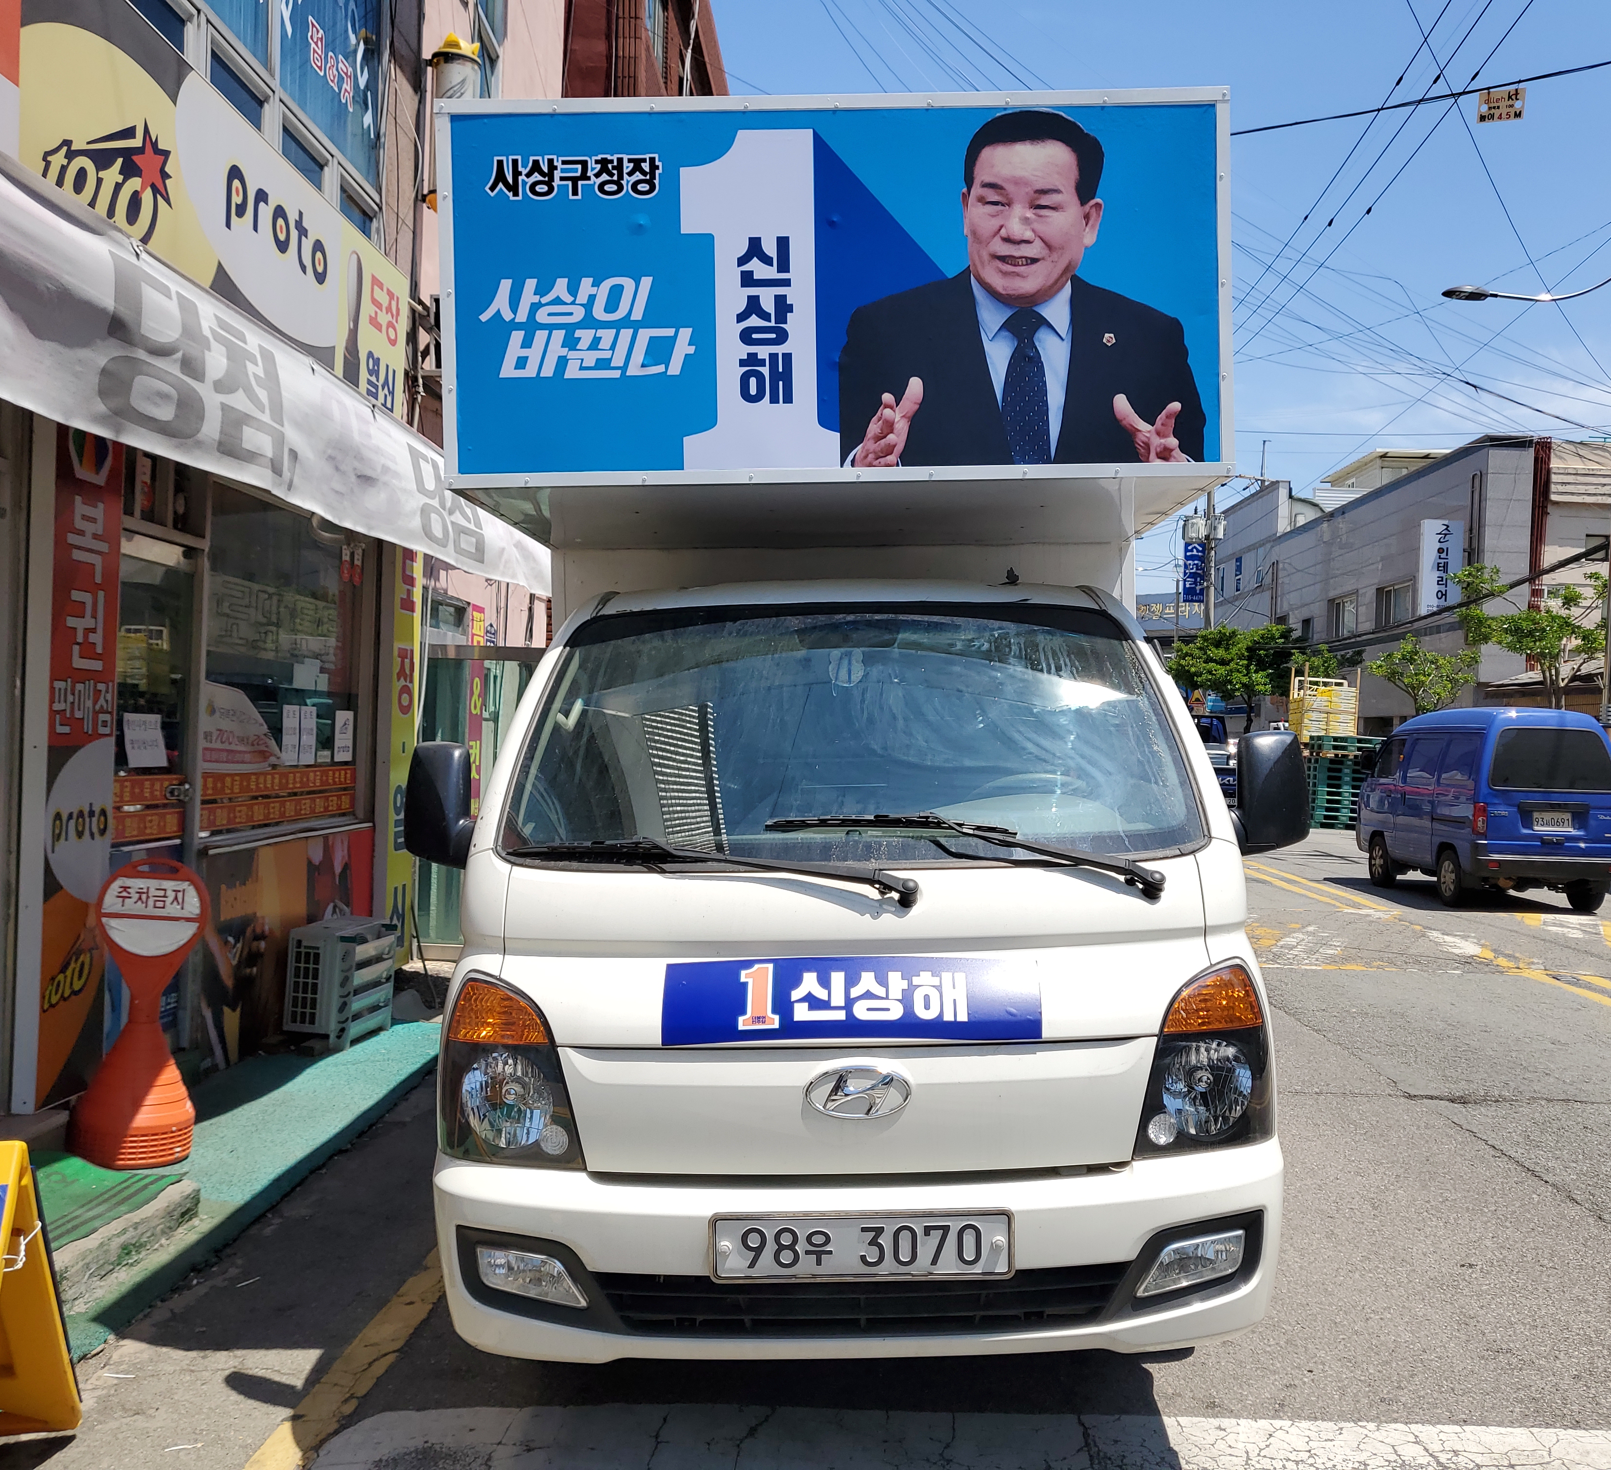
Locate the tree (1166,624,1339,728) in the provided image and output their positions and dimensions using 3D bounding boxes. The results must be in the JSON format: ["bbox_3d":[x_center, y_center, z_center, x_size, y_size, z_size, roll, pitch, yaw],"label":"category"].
[{"bbox_3d":[12.800,-0.840,42.600,4.600,4.700,4.500,2,0,3],"label":"tree"}]

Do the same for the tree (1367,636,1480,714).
[{"bbox_3d":[12.250,-0.200,29.200,2.300,3.550,2.300,2,0,3],"label":"tree"}]

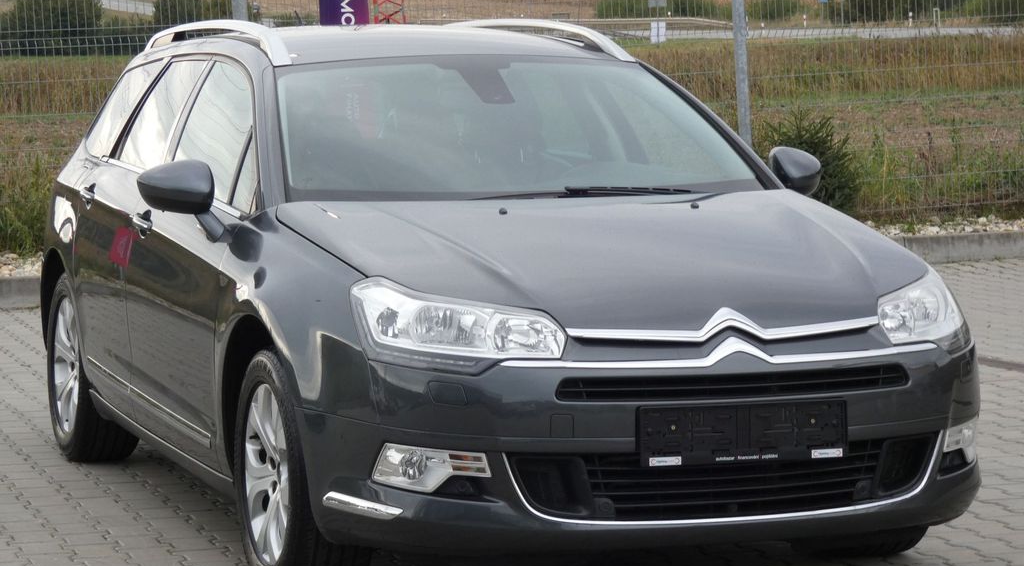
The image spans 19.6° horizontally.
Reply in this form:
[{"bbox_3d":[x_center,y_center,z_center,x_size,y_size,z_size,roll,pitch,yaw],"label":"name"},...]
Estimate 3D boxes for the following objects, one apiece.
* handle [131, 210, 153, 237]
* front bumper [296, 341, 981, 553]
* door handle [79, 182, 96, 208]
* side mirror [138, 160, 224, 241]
[{"bbox_3d":[-1.108,-0.174,8.861,0.060,0.070,0.215,-2,5,-19],"label":"handle"},{"bbox_3d":[0.436,0.367,7.257,1.830,0.515,0.680,-2,5,-19],"label":"front bumper"},{"bbox_3d":[-1.381,-0.284,9.634,0.060,0.070,0.215,-2,5,-19],"label":"door handle"},{"bbox_3d":[-0.923,-0.236,8.241,0.220,0.217,0.190,-2,5,-19],"label":"side mirror"}]

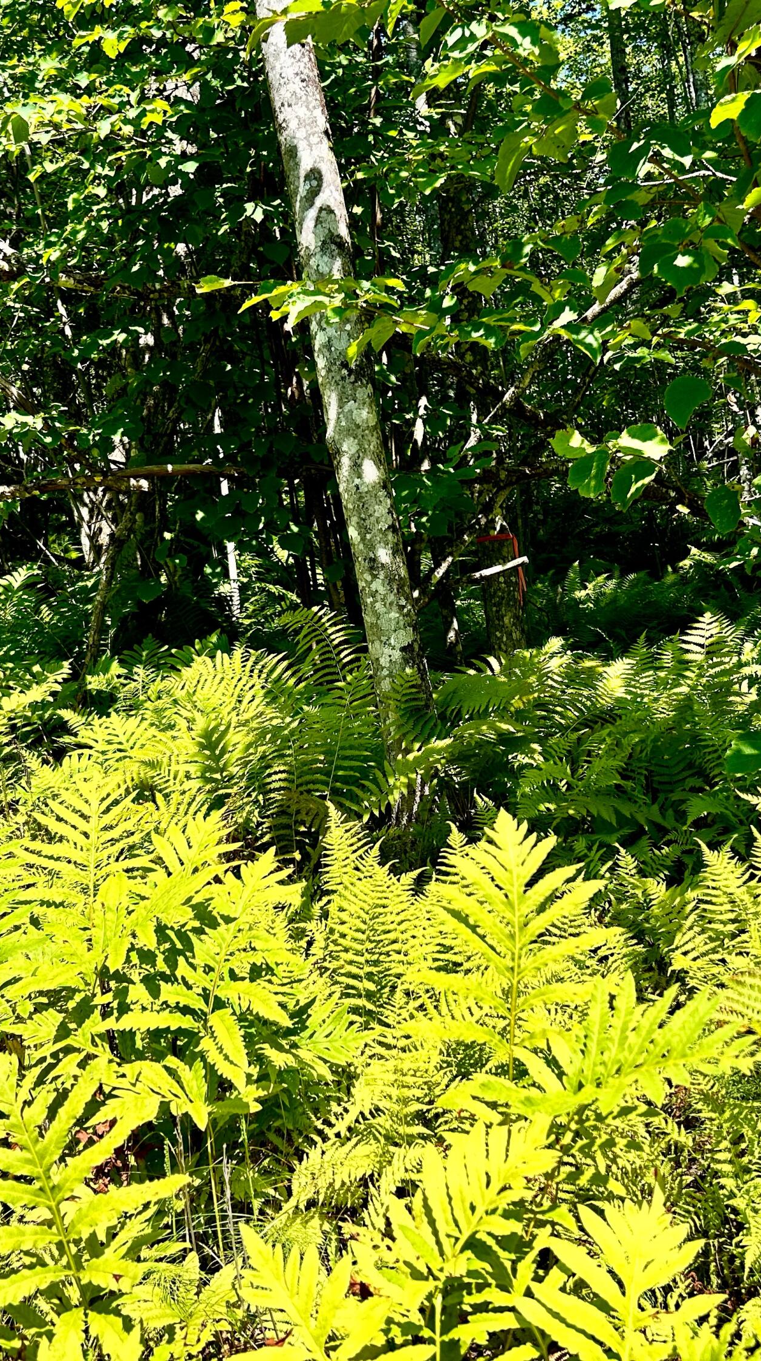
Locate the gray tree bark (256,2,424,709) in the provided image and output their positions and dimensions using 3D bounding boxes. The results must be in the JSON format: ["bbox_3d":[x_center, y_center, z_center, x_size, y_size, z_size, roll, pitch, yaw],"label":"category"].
[{"bbox_3d":[-0.151,-1.259,5.500,0.215,2.880,0.215,-10,6,0],"label":"gray tree bark"}]

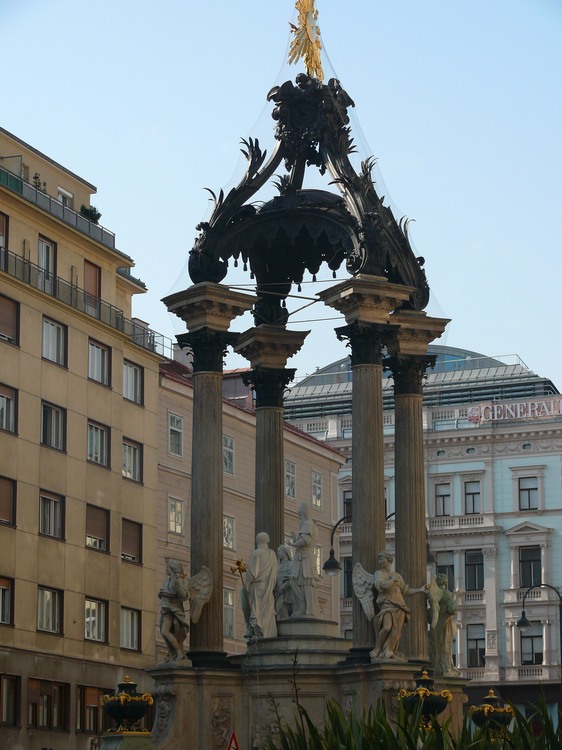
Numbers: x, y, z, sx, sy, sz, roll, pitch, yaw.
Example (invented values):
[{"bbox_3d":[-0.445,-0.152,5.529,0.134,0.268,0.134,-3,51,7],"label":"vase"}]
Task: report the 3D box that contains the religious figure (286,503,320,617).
[{"bbox_3d":[0.416,3.491,42.110,0.548,2.169,0.598,-4,-12,17],"label":"religious figure"}]

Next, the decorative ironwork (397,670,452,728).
[{"bbox_3d":[2.464,5.544,38.034,0.940,1.005,0.940,0,-12,0],"label":"decorative ironwork"}]

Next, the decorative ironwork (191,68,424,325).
[{"bbox_3d":[0.619,-3.679,44.038,3.784,4.665,3.784,-4,-12,17],"label":"decorative ironwork"}]

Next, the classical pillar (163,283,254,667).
[{"bbox_3d":[-1.344,1.826,41.054,1.353,7.097,1.353,10,-15,-41],"label":"classical pillar"}]

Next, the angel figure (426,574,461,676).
[{"bbox_3d":[3.134,4.891,43.789,0.622,1.990,0.777,5,-12,-26],"label":"angel figure"}]

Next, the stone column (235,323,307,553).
[{"bbox_3d":[-0.204,2.541,44.577,1.353,7.097,1.353,2,-12,-12],"label":"stone column"}]

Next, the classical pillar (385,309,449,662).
[{"bbox_3d":[2.503,2.266,43.286,1.353,7.097,1.353,5,-13,-25],"label":"classical pillar"}]

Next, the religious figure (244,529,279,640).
[{"bbox_3d":[-0.360,3.992,42.106,0.653,1.990,0.601,-1,-11,6],"label":"religious figure"}]

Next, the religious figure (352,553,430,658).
[{"bbox_3d":[1.941,4.104,39.760,1.161,1.959,0.746,4,-12,-21],"label":"religious figure"}]

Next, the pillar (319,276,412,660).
[{"bbox_3d":[1.583,1.697,40.485,1.353,7.097,1.353,6,-13,-28],"label":"pillar"}]

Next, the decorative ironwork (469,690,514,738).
[{"bbox_3d":[4.103,6.579,43.270,0.914,0.950,0.914,-4,-12,17],"label":"decorative ironwork"}]

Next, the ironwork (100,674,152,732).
[{"bbox_3d":[-2.784,5.901,40.041,0.912,1.037,0.912,0,-11,0],"label":"ironwork"}]

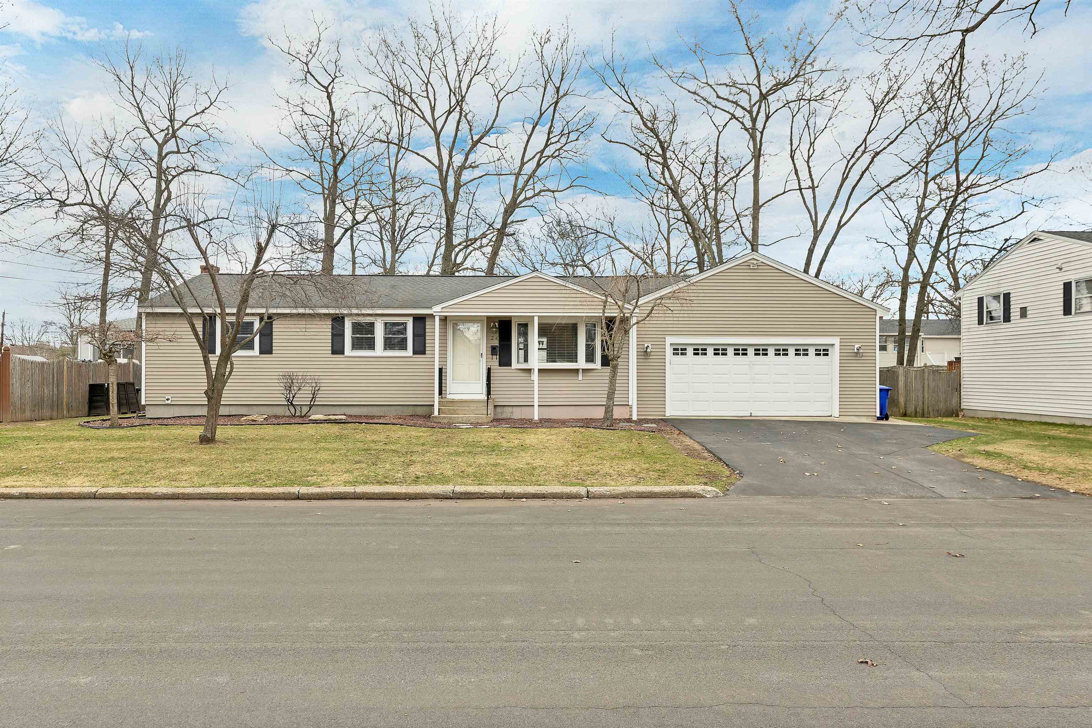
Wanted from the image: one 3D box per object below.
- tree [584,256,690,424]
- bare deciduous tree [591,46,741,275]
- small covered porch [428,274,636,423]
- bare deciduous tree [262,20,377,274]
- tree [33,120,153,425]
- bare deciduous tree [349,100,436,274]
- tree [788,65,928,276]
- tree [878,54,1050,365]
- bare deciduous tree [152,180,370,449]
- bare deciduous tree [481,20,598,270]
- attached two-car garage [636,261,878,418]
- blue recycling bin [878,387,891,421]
[{"bbox_3d":[2.190,-0.500,17.700,2.450,4.050,2.300,0,0,-1],"label":"tree"},{"bbox_3d":[6.224,-7.151,37.000,7.633,18.139,7.252,0,-1,-2],"label":"bare deciduous tree"},{"bbox_3d":[-0.330,-0.440,19.750,5.450,3.920,1.750,0,0,-1],"label":"small covered porch"},{"bbox_3d":[-11.804,-8.032,38.000,6.013,19.928,5.713,0,-1,-2],"label":"bare deciduous tree"},{"bbox_3d":[-11.100,-2.270,17.900,3.050,7.550,2.900,0,0,-1],"label":"tree"},{"bbox_3d":[-8.627,-6.438,41.000,4.902,16.825,4.657,0,-1,-2],"label":"bare deciduous tree"},{"bbox_3d":[16.088,-6.752,37.500,7.165,17.354,6.807,0,-1,-2],"label":"tree"},{"bbox_3d":[20.678,-6.728,36.000,8.482,17.264,8.058,0,-1,-2],"label":"tree"},{"bbox_3d":[-5.500,-0.940,14.000,4.450,4.950,4.000,0,0,-1],"label":"bare deciduous tree"},{"bbox_3d":[-0.350,-6.860,33.000,5.200,17.000,5.400,0,0,-1],"label":"bare deciduous tree"},{"bbox_3d":[6.050,-0.784,24.884,7.390,4.780,6.900,0,-1,-2],"label":"attached two-car garage"},{"bbox_3d":[10.220,1.200,22.250,0.740,1.090,0.630,0,-1,21],"label":"blue recycling bin"}]

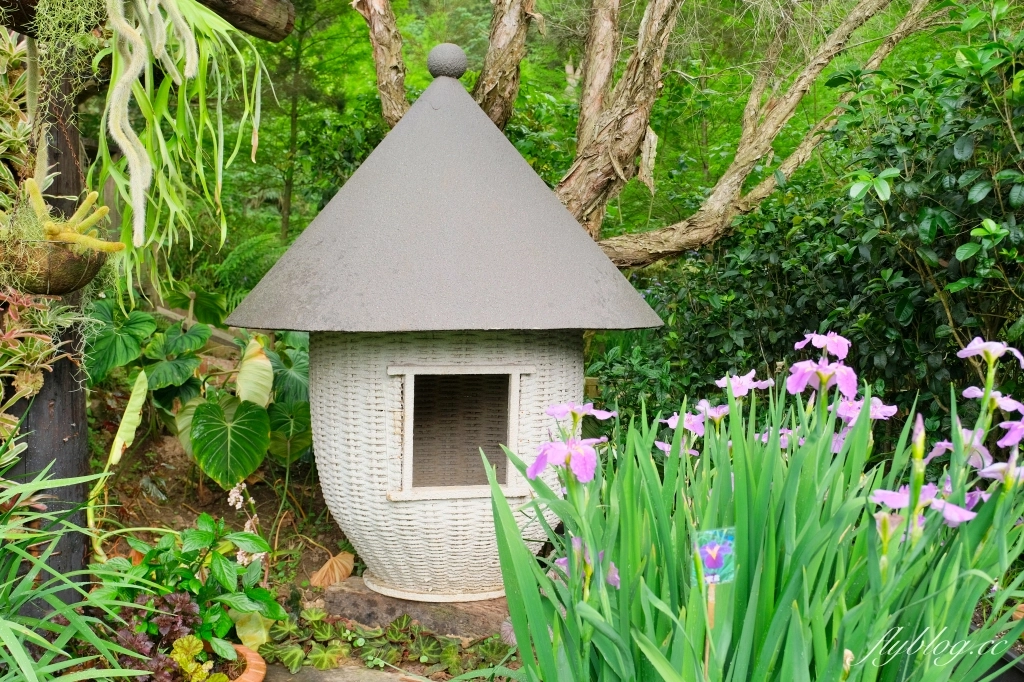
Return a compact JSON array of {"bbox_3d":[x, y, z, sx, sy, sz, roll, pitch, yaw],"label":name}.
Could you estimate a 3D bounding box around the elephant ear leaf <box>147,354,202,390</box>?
[{"bbox_3d":[-0.973,0.088,2.705,0.165,0.110,0.120,0,2,-5],"label":"elephant ear leaf"}]

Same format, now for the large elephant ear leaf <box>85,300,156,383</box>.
[{"bbox_3d":[-1.085,0.001,2.602,0.205,0.220,0.110,0,2,-5],"label":"large elephant ear leaf"}]

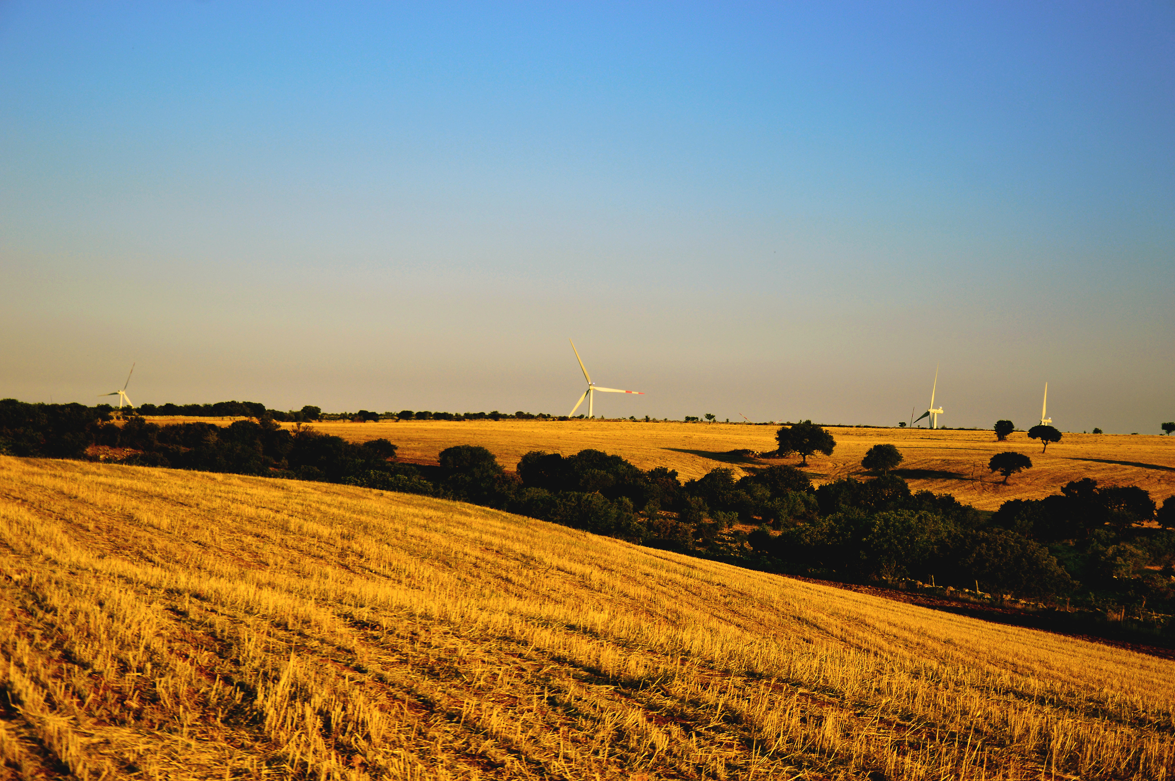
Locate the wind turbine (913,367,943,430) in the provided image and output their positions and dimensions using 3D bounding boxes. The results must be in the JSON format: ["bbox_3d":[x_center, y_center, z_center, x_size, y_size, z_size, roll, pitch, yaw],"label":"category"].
[{"bbox_3d":[310.600,38.300,2115.000,15.500,129.000,79.000,3,-1,-6],"label":"wind turbine"}]

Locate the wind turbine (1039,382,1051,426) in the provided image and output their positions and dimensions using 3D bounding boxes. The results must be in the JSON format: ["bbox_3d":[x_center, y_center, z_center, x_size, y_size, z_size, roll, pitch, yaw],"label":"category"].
[{"bbox_3d":[551.900,55.300,2828.000,15.500,131.000,81.000,3,-1,-6],"label":"wind turbine"}]

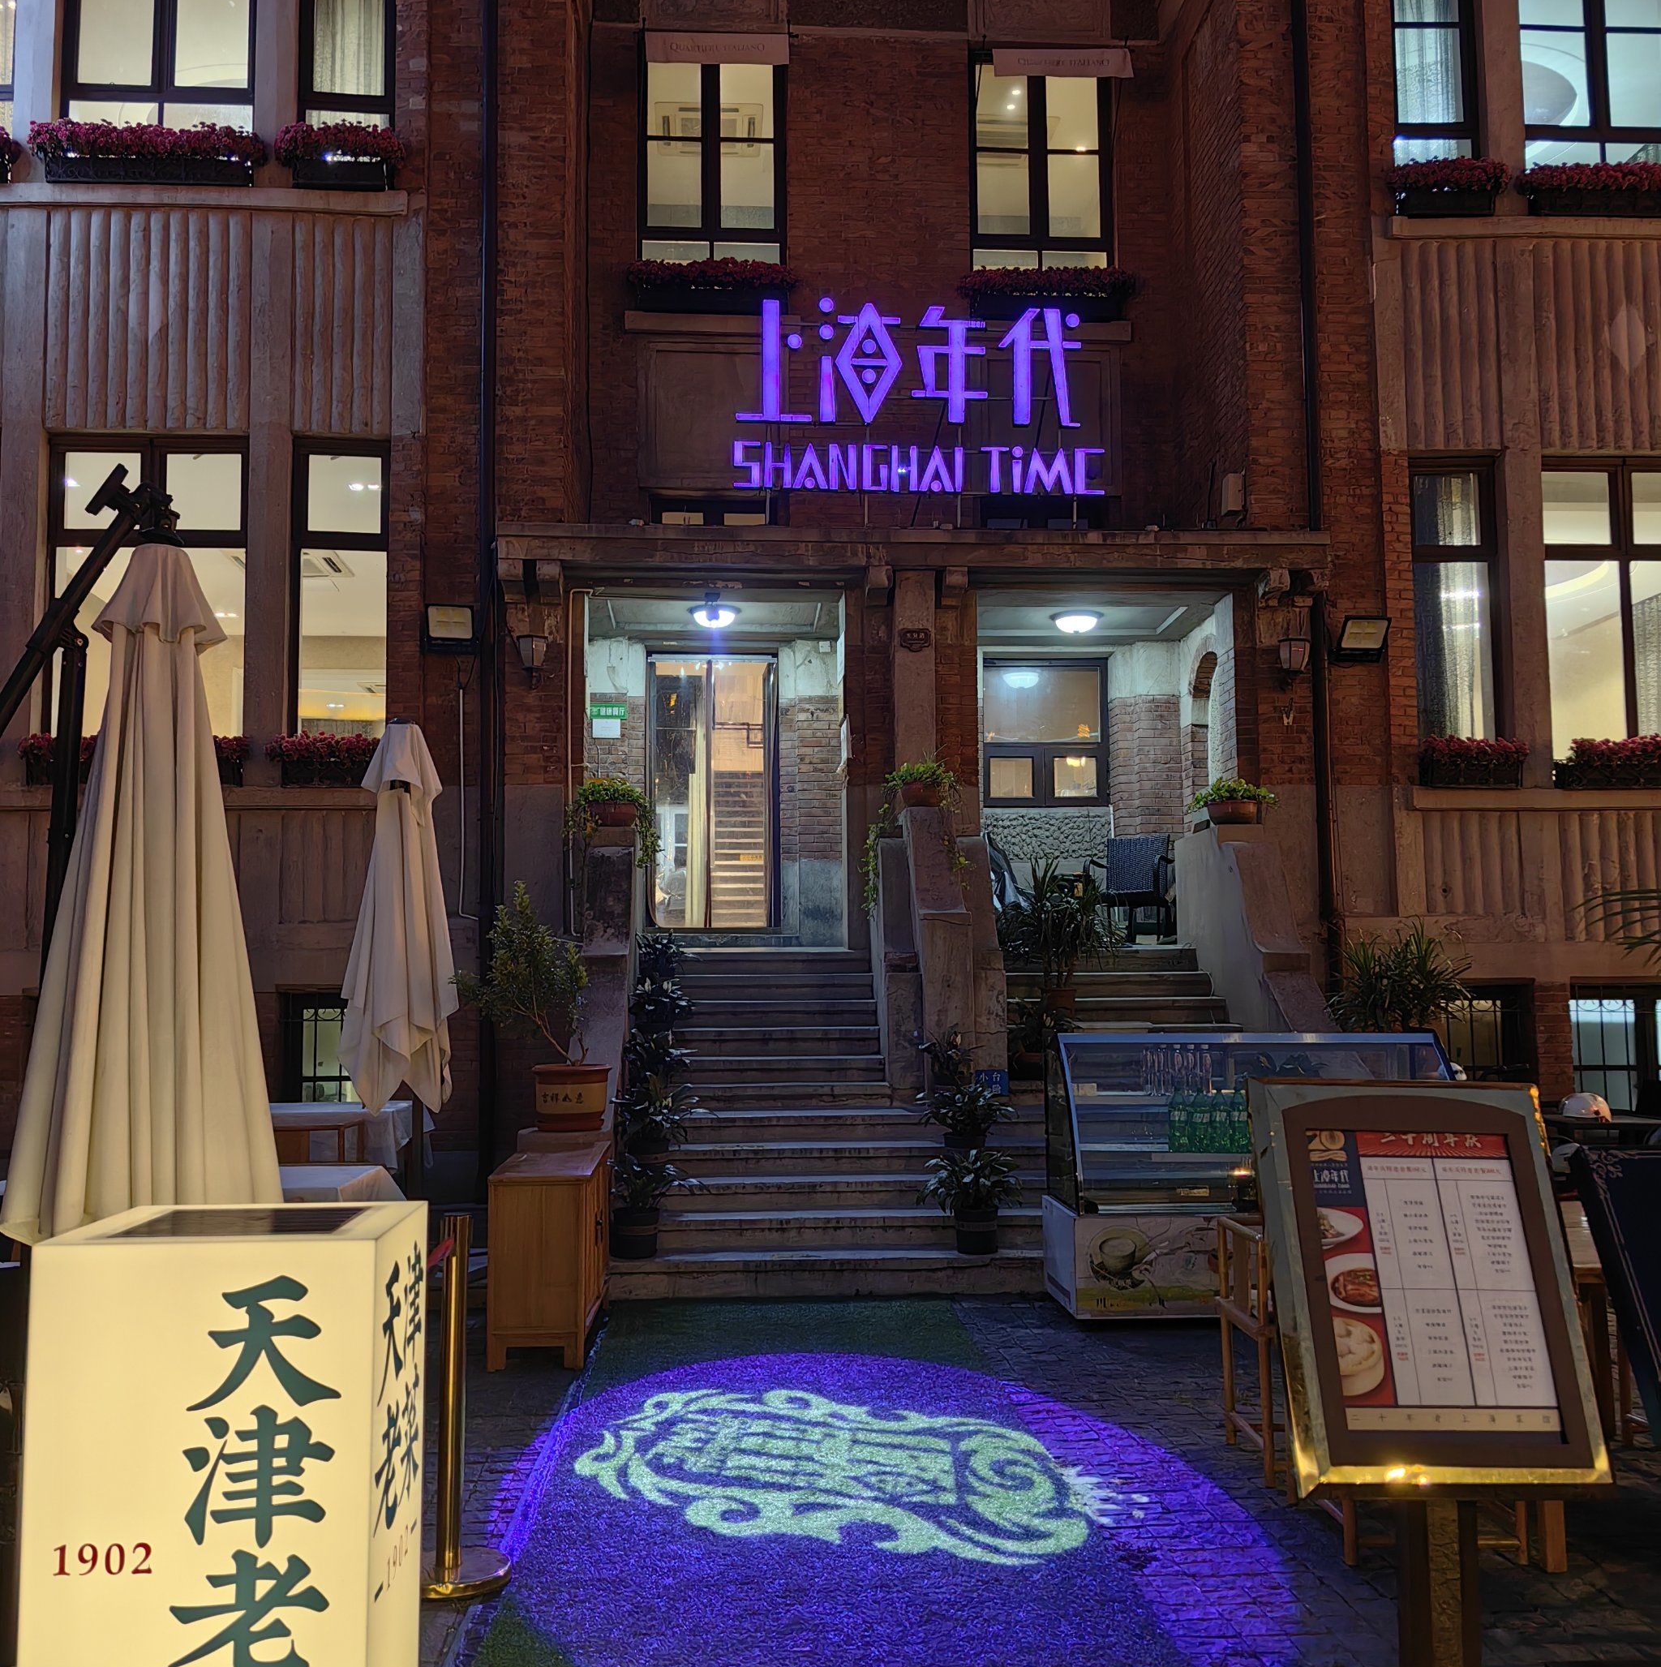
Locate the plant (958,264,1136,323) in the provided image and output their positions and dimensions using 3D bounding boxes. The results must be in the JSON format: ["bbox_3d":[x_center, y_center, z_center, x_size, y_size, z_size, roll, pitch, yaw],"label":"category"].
[{"bbox_3d":[1.678,-4.169,13.478,1.400,0.481,0.320,0,-5,-4],"label":"plant"}]

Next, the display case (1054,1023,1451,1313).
[{"bbox_3d":[1.959,1.578,8.195,1.800,1.240,0.730,0,-5,-4],"label":"display case"}]

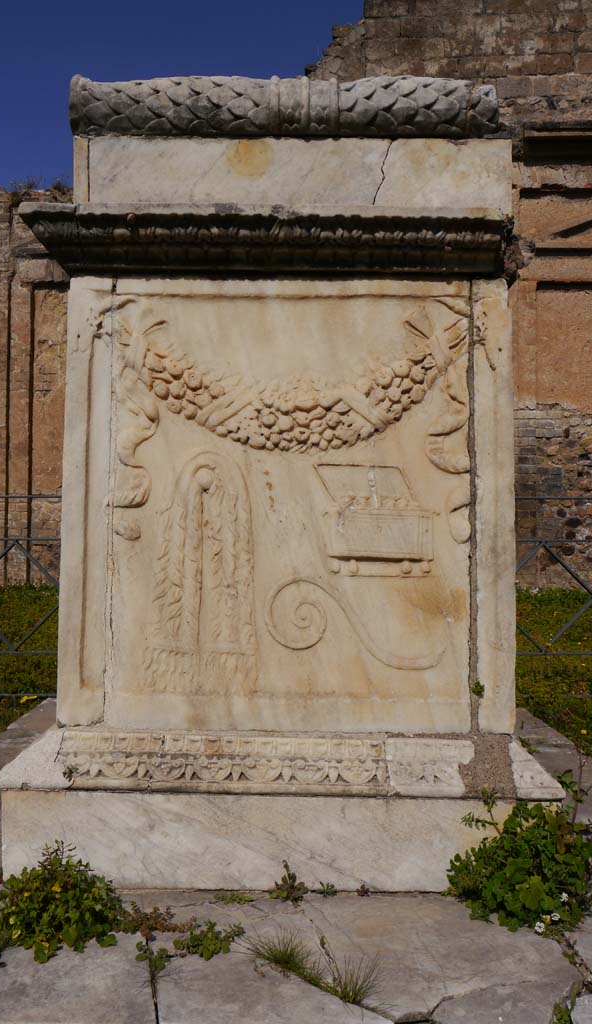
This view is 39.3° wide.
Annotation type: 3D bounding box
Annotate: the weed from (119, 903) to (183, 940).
[{"bbox_3d":[-0.218,0.610,1.240,0.090,0.036,0.050,0,-1,0],"label":"weed"}]

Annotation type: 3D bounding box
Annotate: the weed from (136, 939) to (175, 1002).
[{"bbox_3d":[-0.189,0.609,1.105,0.050,0.032,0.085,0,-1,0],"label":"weed"}]

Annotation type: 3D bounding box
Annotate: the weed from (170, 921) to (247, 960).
[{"bbox_3d":[-0.125,0.610,1.180,0.100,0.034,0.055,0,-1,0],"label":"weed"}]

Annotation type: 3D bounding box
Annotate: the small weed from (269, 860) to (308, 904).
[{"bbox_3d":[-0.012,0.605,1.355,0.062,0.052,0.050,0,-1,0],"label":"small weed"}]

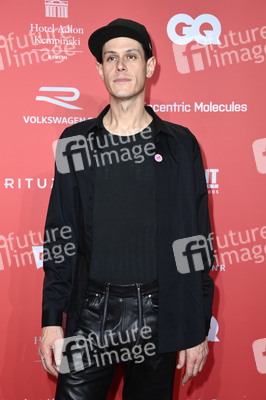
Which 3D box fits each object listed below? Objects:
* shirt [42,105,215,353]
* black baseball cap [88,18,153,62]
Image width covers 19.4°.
[{"bbox_3d":[-0.015,0.090,2.500,0.530,0.775,0.290,0,4,11],"label":"shirt"},{"bbox_3d":[-0.035,-0.520,2.490,0.178,0.128,0.262,-6,-20,19],"label":"black baseball cap"}]

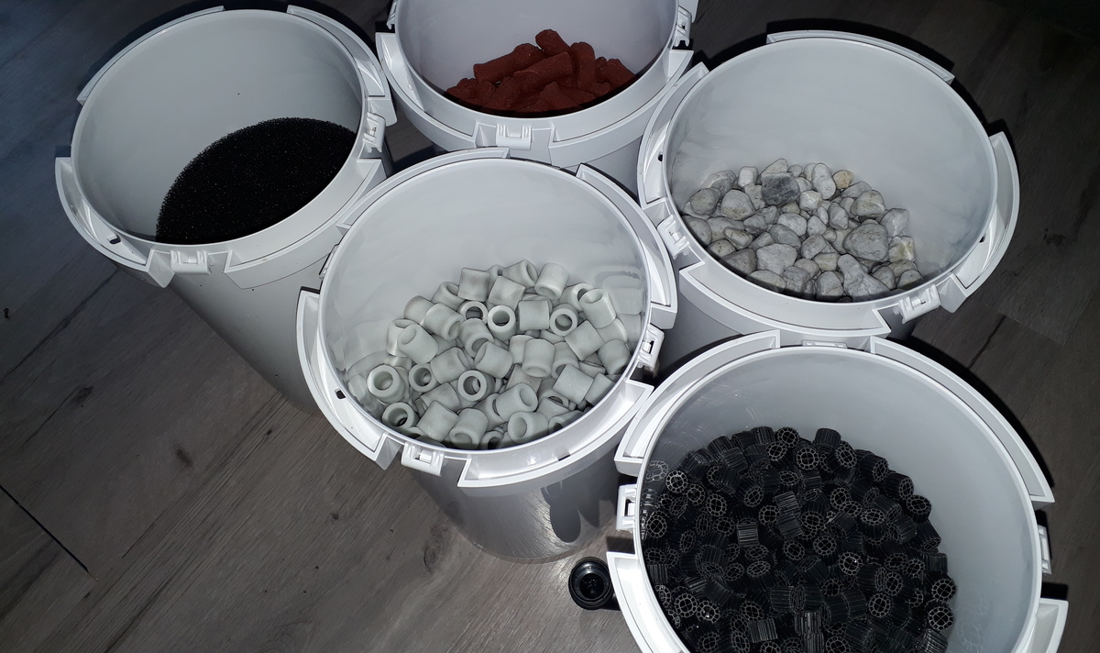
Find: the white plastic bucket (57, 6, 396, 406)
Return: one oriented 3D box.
[{"bbox_3d":[-0.150,-0.049,0.513,0.160,0.231,0.160,-2,65,3],"label":"white plastic bucket"}]

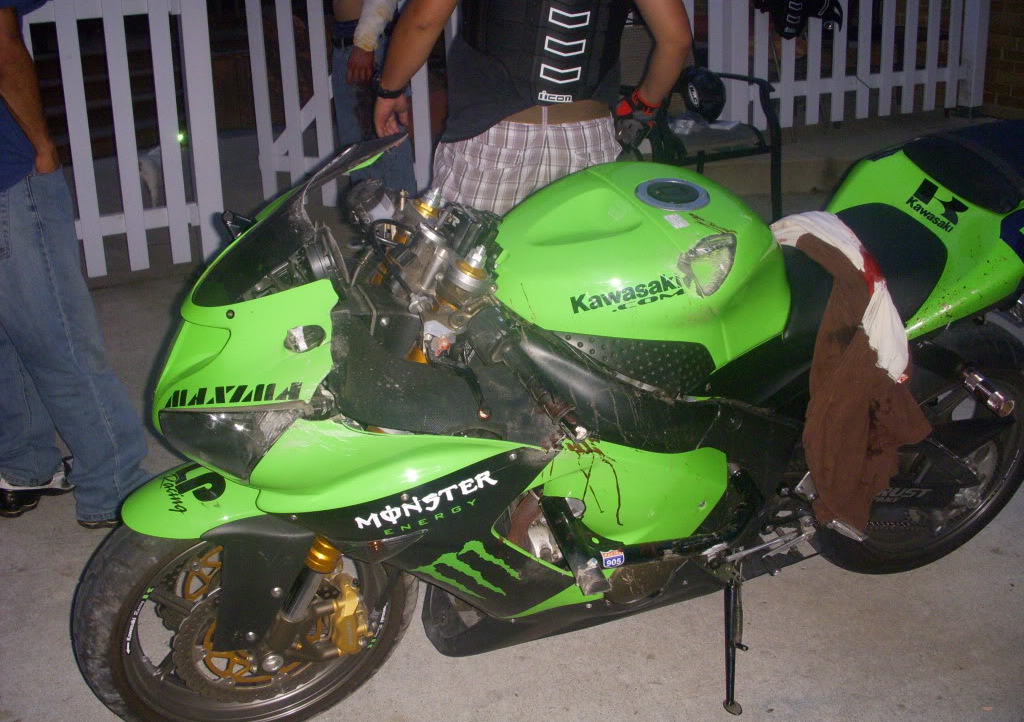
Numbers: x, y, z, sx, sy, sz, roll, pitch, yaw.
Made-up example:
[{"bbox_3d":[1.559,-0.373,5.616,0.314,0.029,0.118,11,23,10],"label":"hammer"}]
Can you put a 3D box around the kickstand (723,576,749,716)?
[{"bbox_3d":[0.405,0.513,2.060,0.050,0.260,0.050,4,-10,-25],"label":"kickstand"}]

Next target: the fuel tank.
[{"bbox_3d":[0.202,-0.171,1.818,0.560,0.290,0.360,-10,35,-20],"label":"fuel tank"}]

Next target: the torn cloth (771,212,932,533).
[{"bbox_3d":[0.607,0.025,2.061,0.320,0.570,0.240,-9,20,-21],"label":"torn cloth"}]

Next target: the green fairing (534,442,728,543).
[{"bbox_3d":[0.198,0.212,1.842,0.360,0.230,0.070,-10,35,-20],"label":"green fairing"}]

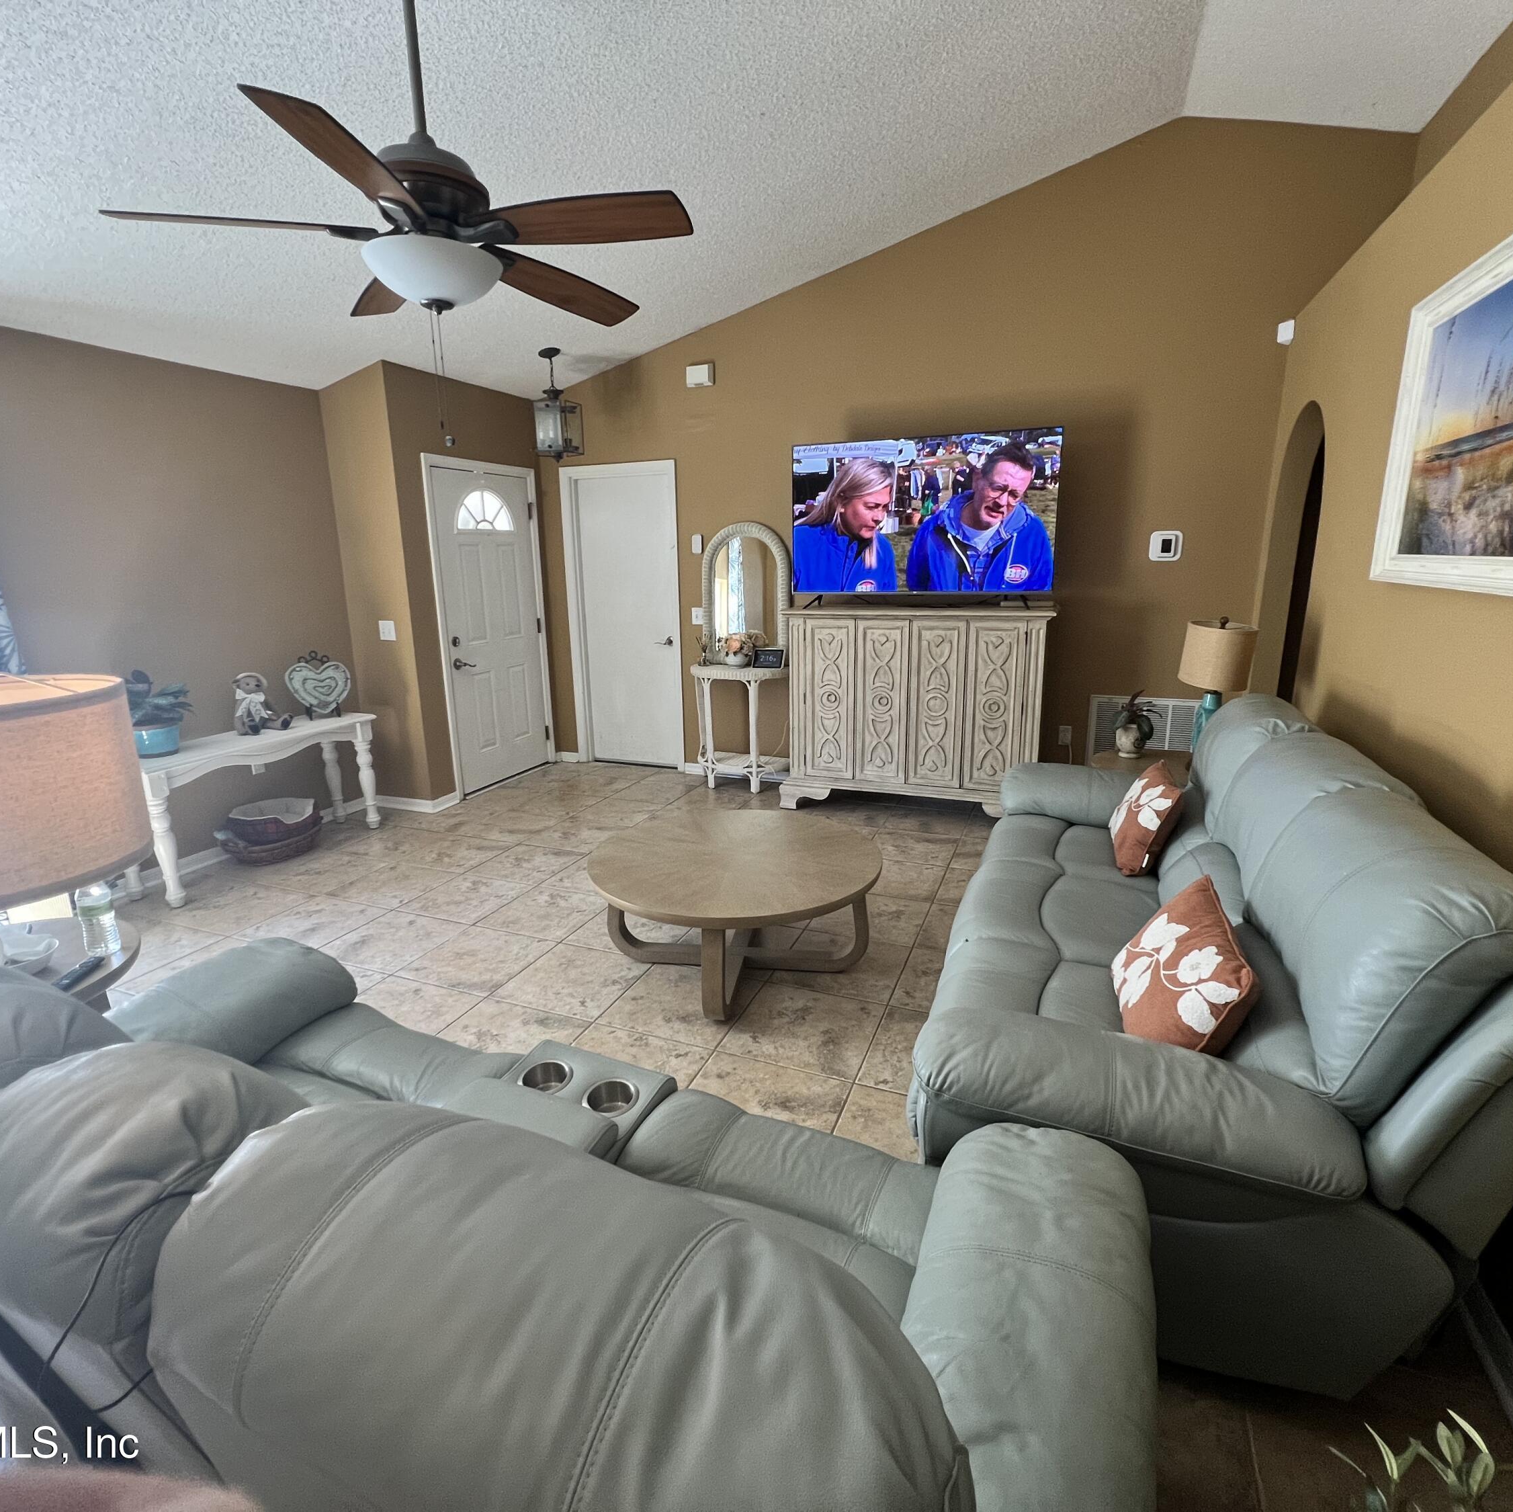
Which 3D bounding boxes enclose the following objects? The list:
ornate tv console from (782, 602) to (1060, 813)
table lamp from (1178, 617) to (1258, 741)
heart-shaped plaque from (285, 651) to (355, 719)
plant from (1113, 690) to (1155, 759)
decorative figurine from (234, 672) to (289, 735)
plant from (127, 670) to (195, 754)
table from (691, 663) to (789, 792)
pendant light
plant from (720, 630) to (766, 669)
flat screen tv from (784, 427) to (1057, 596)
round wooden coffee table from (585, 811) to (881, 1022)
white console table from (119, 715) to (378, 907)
[{"bbox_3d":[0.916,-0.244,4.411,1.475,1.182,0.460,5,15,21],"label":"ornate tv console"},{"bbox_3d":[2.007,-0.289,3.332,0.280,0.635,0.280,4,14,22],"label":"table lamp"},{"bbox_3d":[-2.407,-0.381,4.186,0.310,0.355,0.120,-9,16,-32],"label":"heart-shaped plaque"},{"bbox_3d":[1.749,-0.147,3.483,0.180,0.300,0.190,4,14,22],"label":"plant"},{"bbox_3d":[-2.454,-0.258,3.709,0.210,0.285,0.190,4,14,22],"label":"decorative figurine"},{"bbox_3d":[-2.599,-0.186,3.232,0.280,0.360,0.290,4,14,22],"label":"plant"},{"bbox_3d":[-0.105,-0.191,5.039,0.690,0.810,0.350,5,15,21],"label":"table"},{"bbox_3d":[-1.212,-2.095,4.568,0.210,0.640,0.210,5,15,21],"label":"pendant light"},{"bbox_3d":[-0.084,-0.691,4.891,0.260,0.230,0.220,5,15,21],"label":"plant"},{"bbox_3d":[0.893,-1.310,4.164,1.440,0.840,0.090,5,15,21],"label":"flat screen tv"},{"bbox_3d":[-0.063,0.535,2.625,0.990,0.405,0.990,-1,13,0],"label":"round wooden coffee table"},{"bbox_3d":[-2.523,0.222,3.811,0.380,0.640,1.220,5,15,21],"label":"white console table"}]

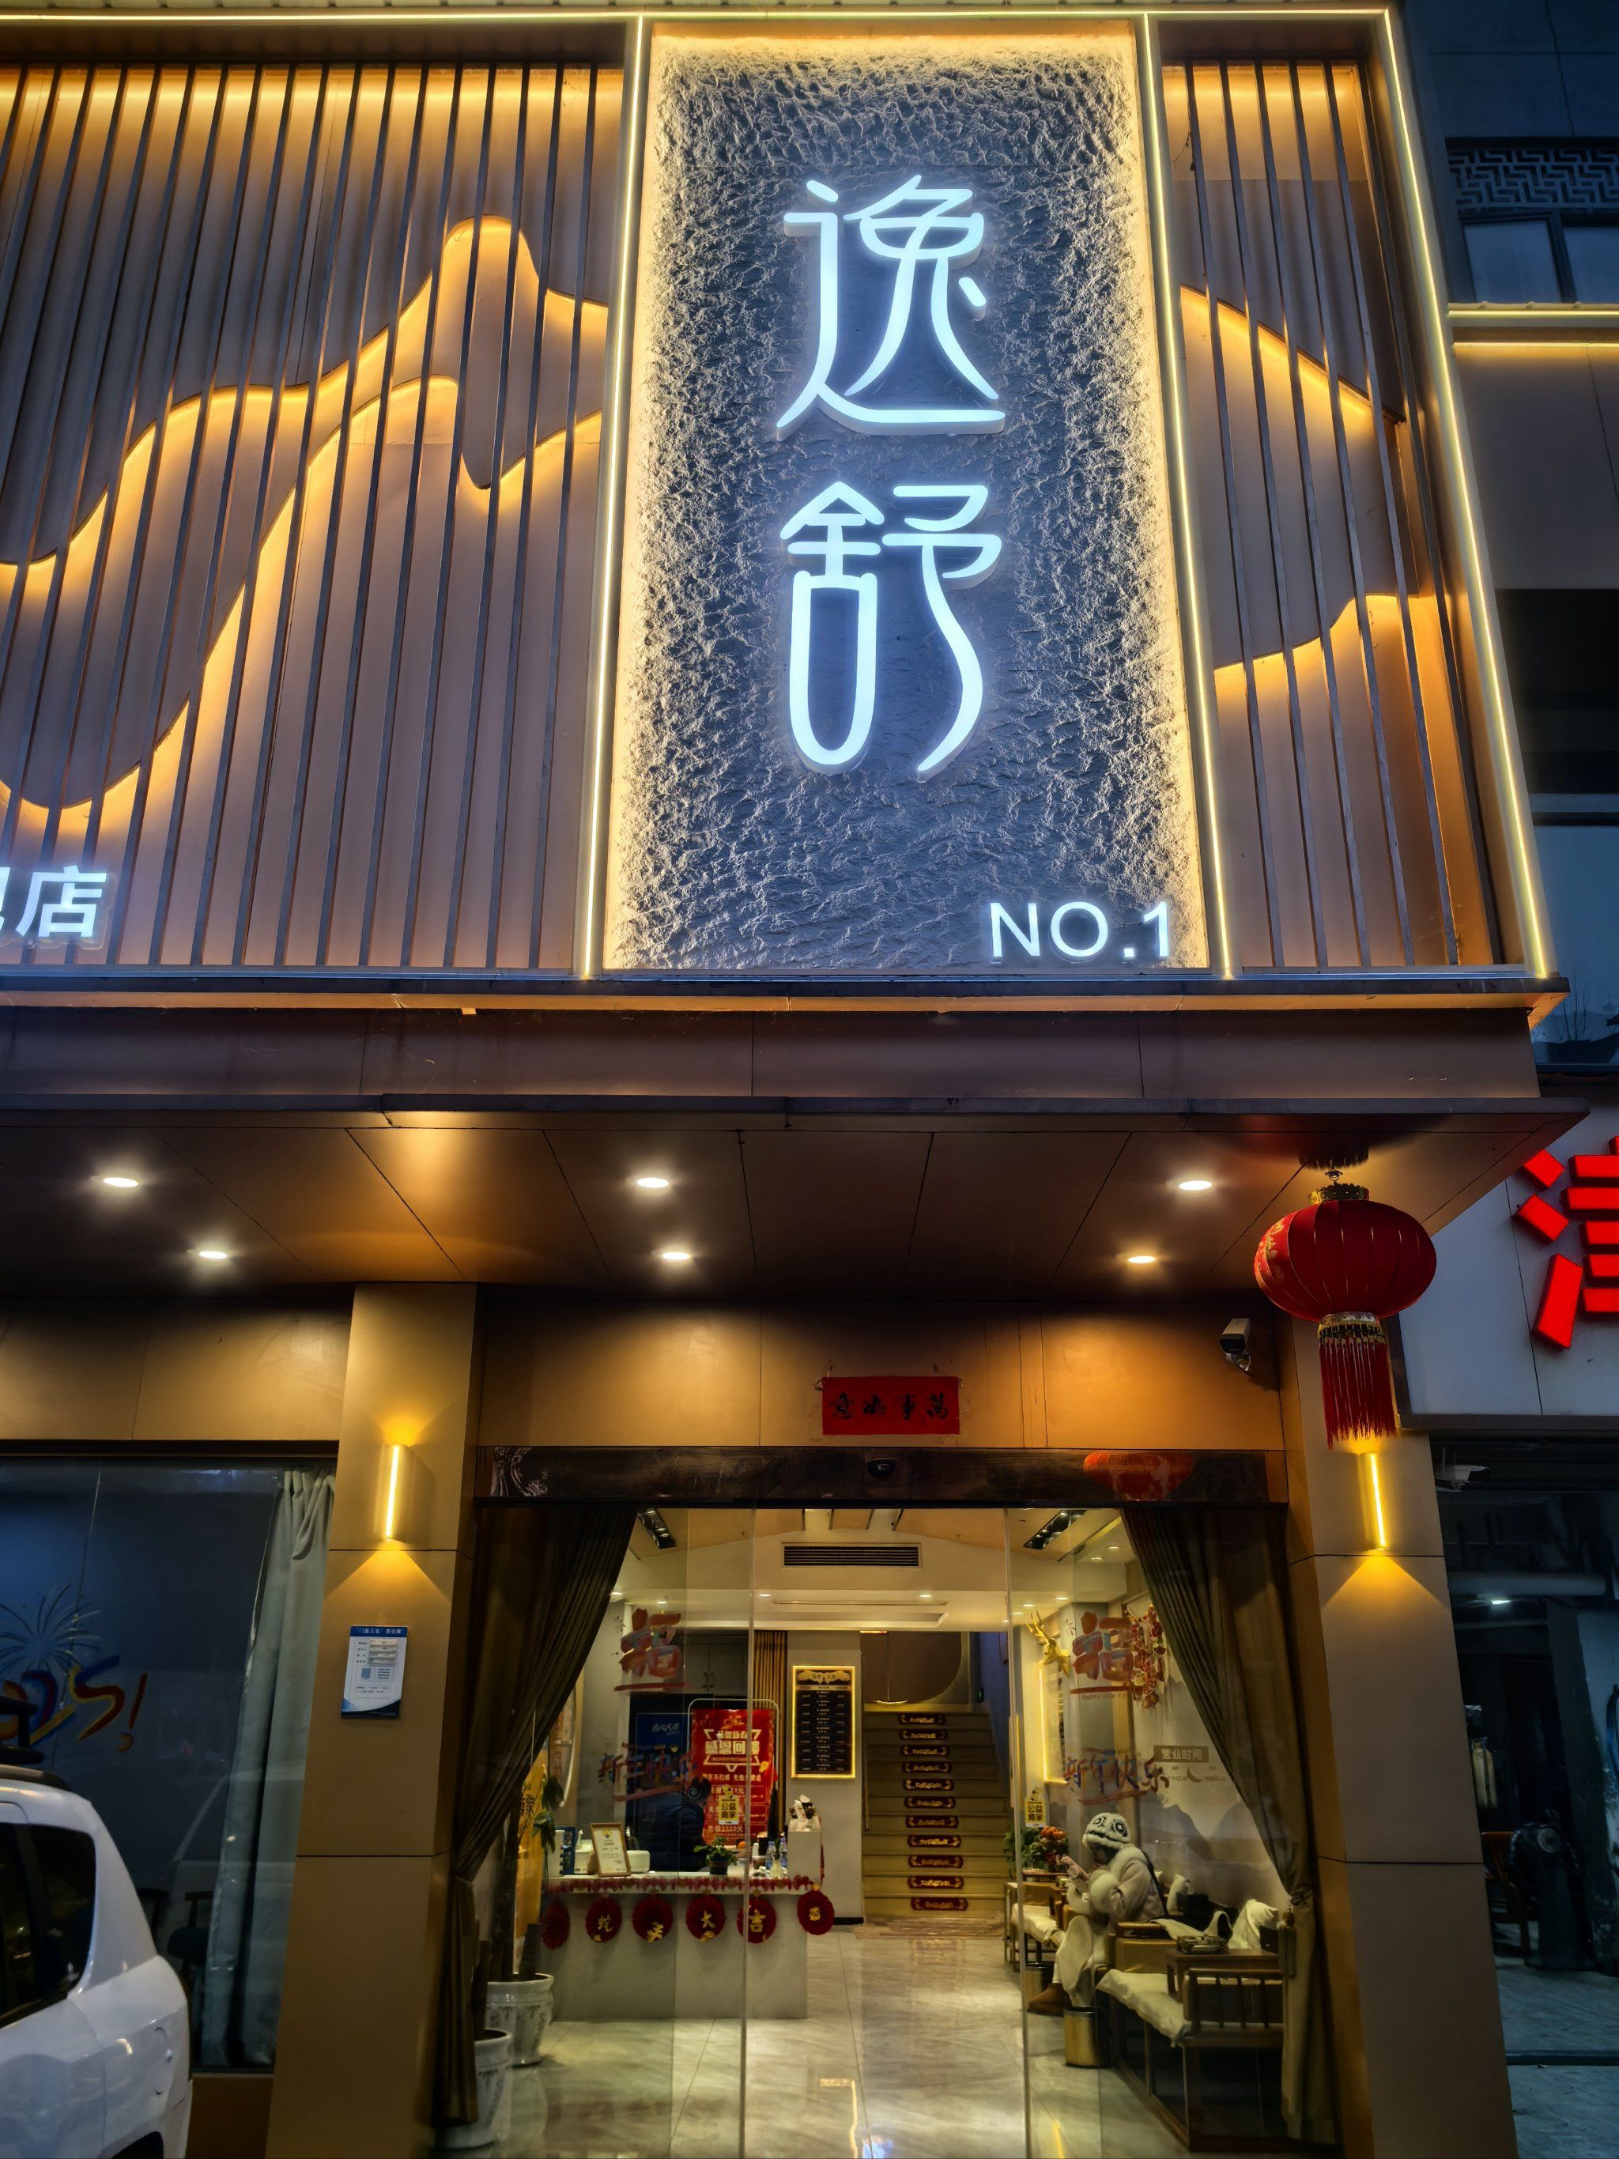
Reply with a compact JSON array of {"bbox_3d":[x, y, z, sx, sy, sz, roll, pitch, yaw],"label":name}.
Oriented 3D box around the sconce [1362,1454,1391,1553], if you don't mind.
[{"bbox_3d":[2.285,1.696,6.790,0.110,0.382,0.085,0,-20,0],"label":"sconce"}]

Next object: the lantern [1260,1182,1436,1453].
[{"bbox_3d":[1.758,0.776,5.468,0.598,0.844,0.598,0,-20,0],"label":"lantern"}]

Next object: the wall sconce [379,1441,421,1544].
[{"bbox_3d":[-1.682,1.667,6.807,0.110,0.390,0.085,0,-20,0],"label":"wall sconce"}]

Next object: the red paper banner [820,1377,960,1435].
[{"bbox_3d":[0.351,1.403,7.221,0.579,0.242,0.010,0,-20,0],"label":"red paper banner"}]

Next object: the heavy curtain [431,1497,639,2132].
[{"bbox_3d":[-1.118,2.912,6.921,0.709,2.389,0.180,0,-20,0],"label":"heavy curtain"}]

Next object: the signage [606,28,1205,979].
[{"bbox_3d":[0.320,-2.207,5.912,1.882,4.005,0.130,0,-20,0],"label":"signage"}]

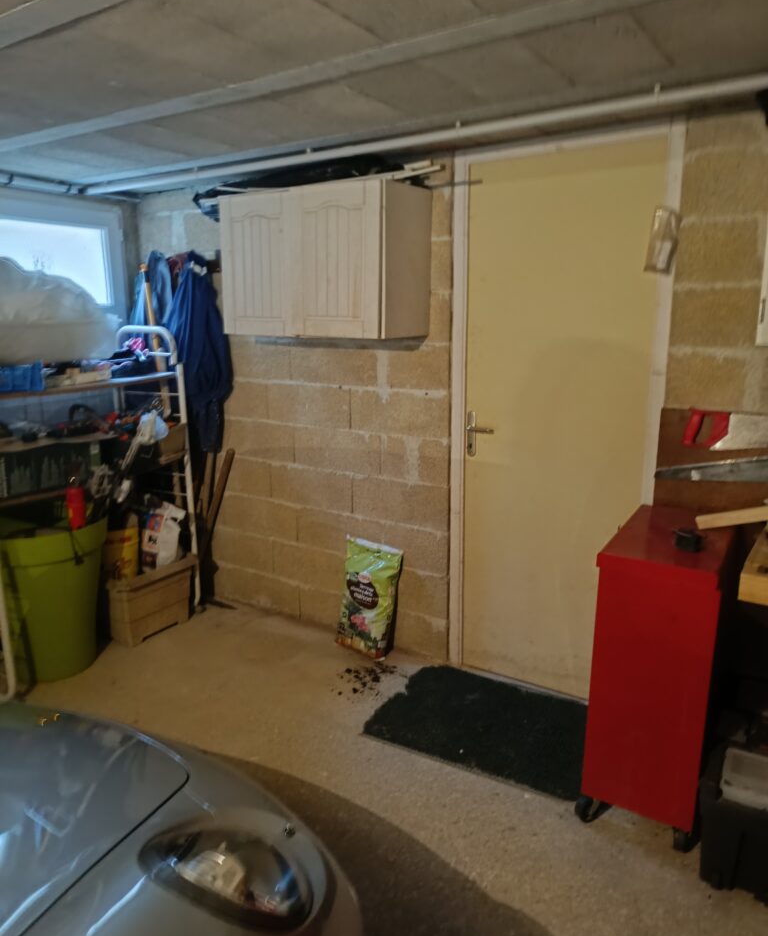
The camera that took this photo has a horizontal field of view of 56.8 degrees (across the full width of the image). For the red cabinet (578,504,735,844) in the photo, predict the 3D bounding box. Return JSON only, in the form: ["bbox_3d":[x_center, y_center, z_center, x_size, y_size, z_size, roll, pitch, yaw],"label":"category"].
[{"bbox_3d":[0.882,0.632,2.252,0.315,0.880,0.550,8,16,31],"label":"red cabinet"}]

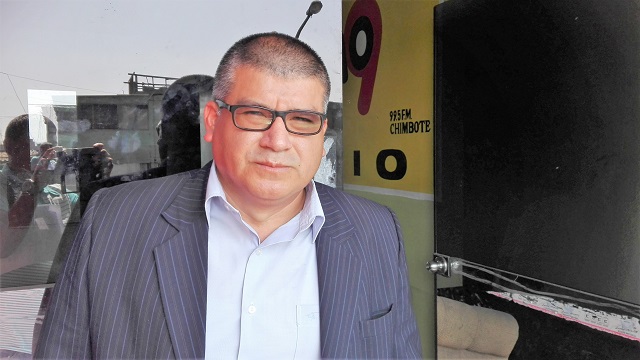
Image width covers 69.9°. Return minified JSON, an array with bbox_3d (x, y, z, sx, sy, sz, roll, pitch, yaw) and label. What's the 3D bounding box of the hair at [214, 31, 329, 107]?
[{"bbox_3d":[-0.069,-0.157,0.725,0.182,0.150,0.205,4,10,-19],"label":"hair"}]

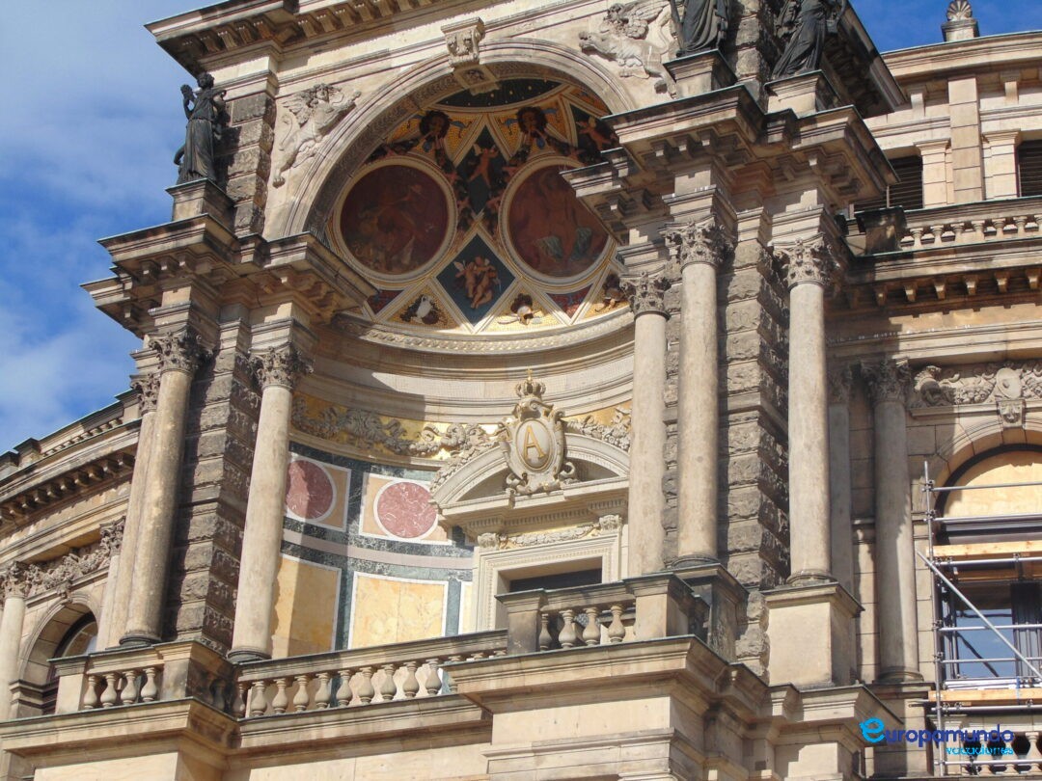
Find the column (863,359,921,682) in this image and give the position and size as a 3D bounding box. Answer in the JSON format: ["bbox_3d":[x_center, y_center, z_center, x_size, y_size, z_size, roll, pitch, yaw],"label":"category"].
[{"bbox_3d":[5.186,1.774,29.749,0.680,4.781,0.680,-10,-28,25],"label":"column"}]

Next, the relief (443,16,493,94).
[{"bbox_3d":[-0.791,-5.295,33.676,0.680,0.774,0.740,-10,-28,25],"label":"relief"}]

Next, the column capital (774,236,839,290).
[{"bbox_3d":[3.925,-1.673,29.509,0.710,0.582,0.710,-10,-28,25],"label":"column capital"}]

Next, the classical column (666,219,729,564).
[{"bbox_3d":[2.183,0.149,26.293,0.724,4.813,0.724,2,-26,1],"label":"classical column"}]

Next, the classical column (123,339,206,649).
[{"bbox_3d":[-5.017,1.452,29.671,0.724,4.813,0.724,-10,-29,25],"label":"classical column"}]

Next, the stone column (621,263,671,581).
[{"bbox_3d":[1.644,0.739,27.549,0.724,4.813,0.724,2,-26,1],"label":"stone column"}]

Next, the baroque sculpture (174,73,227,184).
[{"bbox_3d":[-5.093,-4.167,34.386,0.800,2.295,0.640,-10,-28,25],"label":"baroque sculpture"}]

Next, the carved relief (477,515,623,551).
[{"bbox_3d":[0.424,2.239,33.391,2.480,0.289,0.270,-10,-28,25],"label":"carved relief"}]

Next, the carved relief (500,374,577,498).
[{"bbox_3d":[0.247,0.710,33.598,1.300,1.891,0.520,-10,-28,25],"label":"carved relief"}]

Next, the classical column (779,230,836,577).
[{"bbox_3d":[3.559,0.337,26.537,0.724,4.813,0.724,-10,-29,25],"label":"classical column"}]

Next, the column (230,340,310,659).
[{"bbox_3d":[-3.598,1.729,30.092,0.724,4.813,0.724,-10,-29,25],"label":"column"}]

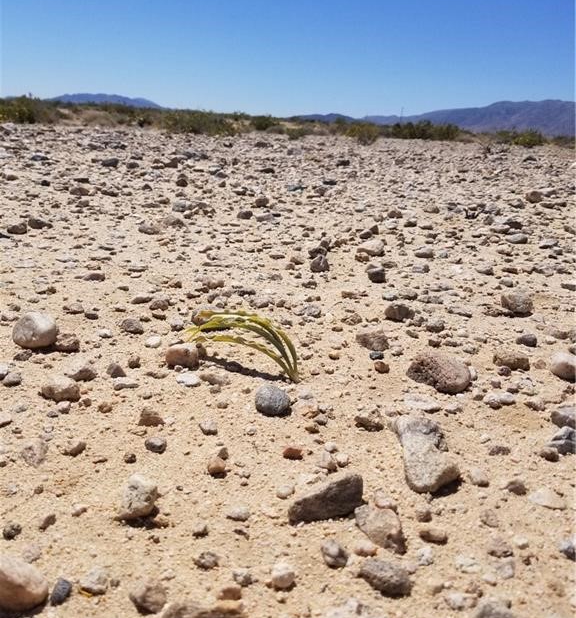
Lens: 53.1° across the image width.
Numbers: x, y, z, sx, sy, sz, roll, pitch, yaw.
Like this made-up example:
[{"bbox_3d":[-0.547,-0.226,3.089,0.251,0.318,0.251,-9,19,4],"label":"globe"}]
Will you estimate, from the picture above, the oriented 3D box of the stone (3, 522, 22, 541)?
[{"bbox_3d":[-0.341,0.278,0.715,0.021,0.016,0.016,-3,18,-14],"label":"stone"}]

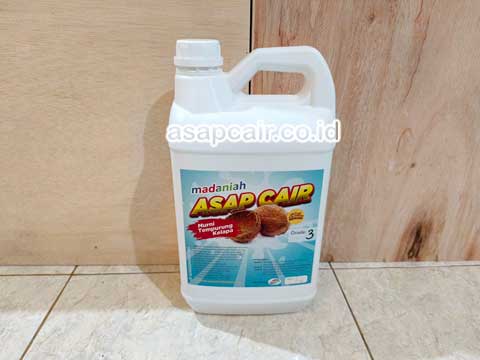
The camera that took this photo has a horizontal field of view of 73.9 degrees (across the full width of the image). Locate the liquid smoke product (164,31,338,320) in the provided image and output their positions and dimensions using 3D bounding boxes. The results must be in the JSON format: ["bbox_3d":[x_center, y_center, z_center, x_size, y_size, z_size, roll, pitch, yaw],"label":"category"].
[{"bbox_3d":[0.015,0.005,0.388,0.177,0.318,0.118,1,23,2],"label":"liquid smoke product"}]

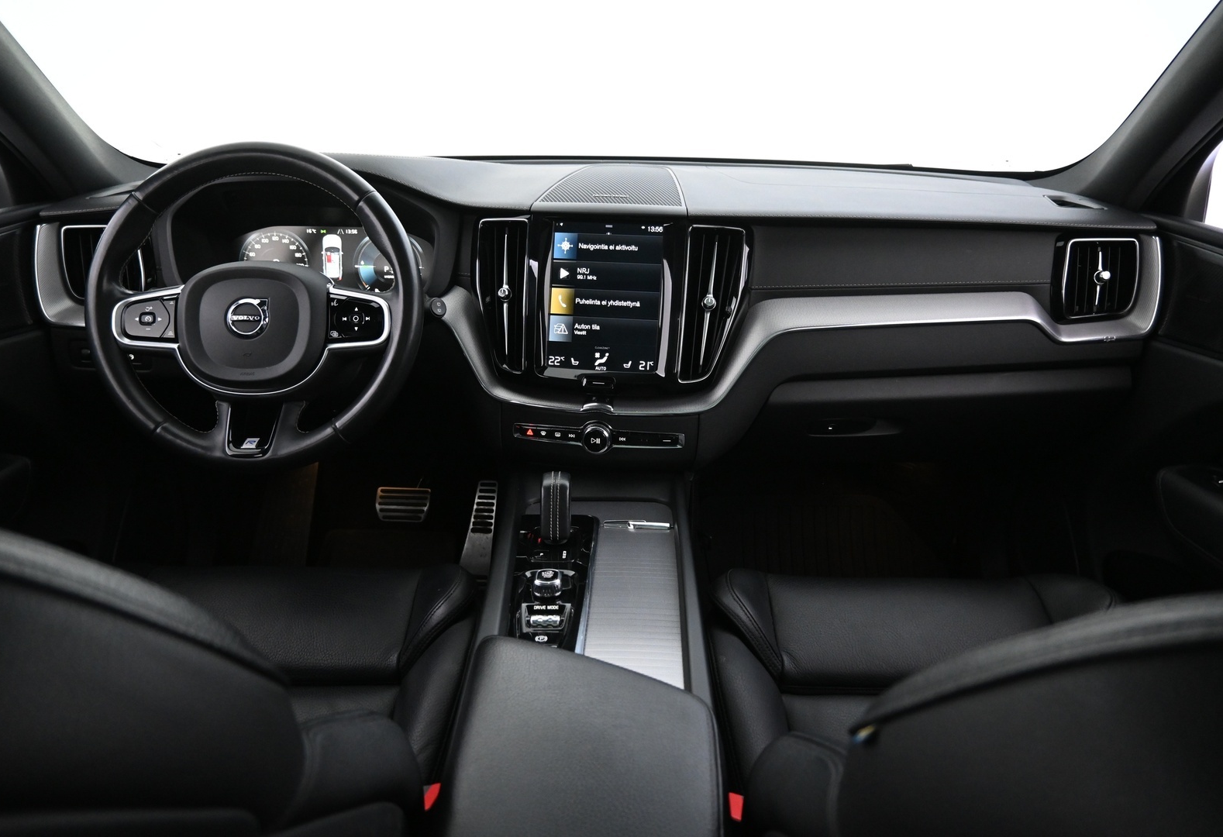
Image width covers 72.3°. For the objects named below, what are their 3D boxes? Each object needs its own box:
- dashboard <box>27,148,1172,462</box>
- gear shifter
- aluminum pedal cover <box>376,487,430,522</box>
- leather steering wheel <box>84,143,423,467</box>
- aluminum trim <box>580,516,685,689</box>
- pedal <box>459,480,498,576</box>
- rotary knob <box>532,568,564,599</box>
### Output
[{"bbox_3d":[-0.021,-0.196,1.260,1.470,0.335,0.580,1,22,0],"label":"dashboard"},{"bbox_3d":[-0.062,0.097,0.937,0.036,0.086,0.047,1,22,0],"label":"gear shifter"},{"bbox_3d":[-0.359,0.149,1.443,0.094,0.064,0.030,1,-13,0],"label":"aluminum pedal cover"},{"bbox_3d":[-0.401,-0.128,0.958,0.373,0.368,0.090,0,-2,-1],"label":"leather steering wheel"},{"bbox_3d":[0.021,0.173,0.849,0.090,0.020,0.289,1,22,0],"label":"aluminum trim"},{"bbox_3d":[-0.245,0.201,1.544,0.054,0.185,0.030,5,-8,1],"label":"pedal"},{"bbox_3d":[-0.064,0.163,0.838,0.029,0.022,0.029,1,22,0],"label":"rotary knob"}]

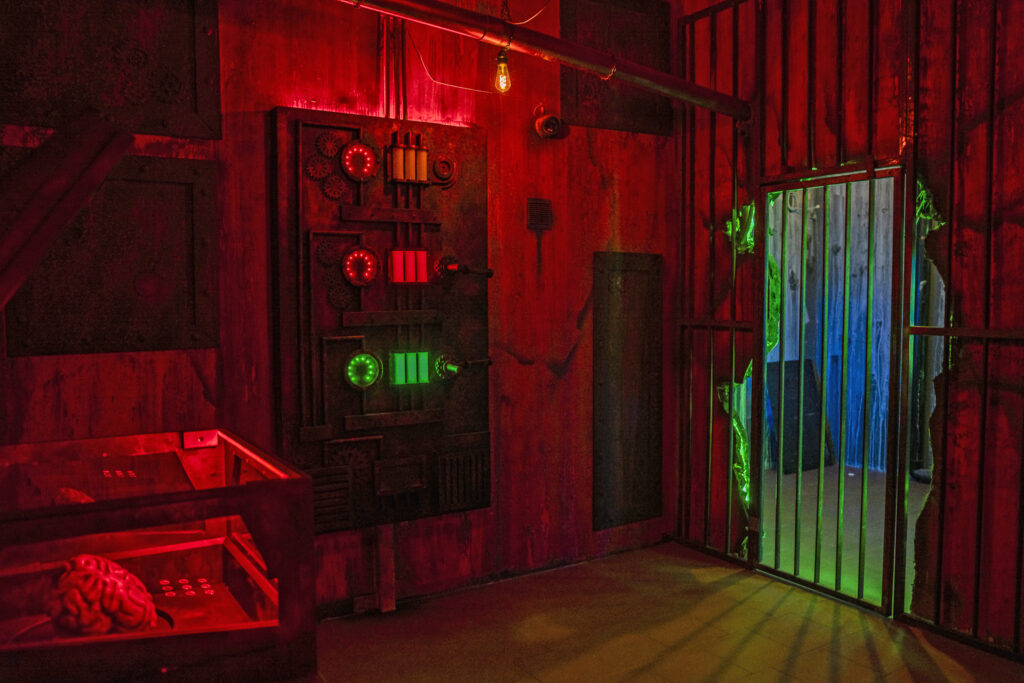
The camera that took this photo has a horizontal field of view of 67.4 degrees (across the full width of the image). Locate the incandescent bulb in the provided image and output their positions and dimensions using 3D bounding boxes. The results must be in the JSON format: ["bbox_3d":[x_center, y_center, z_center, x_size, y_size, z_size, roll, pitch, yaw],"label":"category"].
[{"bbox_3d":[-0.036,-1.075,3.050,0.064,0.174,0.064,0,3,0],"label":"incandescent bulb"}]

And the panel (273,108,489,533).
[{"bbox_3d":[-0.585,-0.089,3.706,1.036,1.924,0.155,-2,4,-29],"label":"panel"}]

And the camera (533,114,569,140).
[{"bbox_3d":[0.193,-1.145,4.108,0.120,0.120,0.110,-2,12,-29],"label":"camera"}]

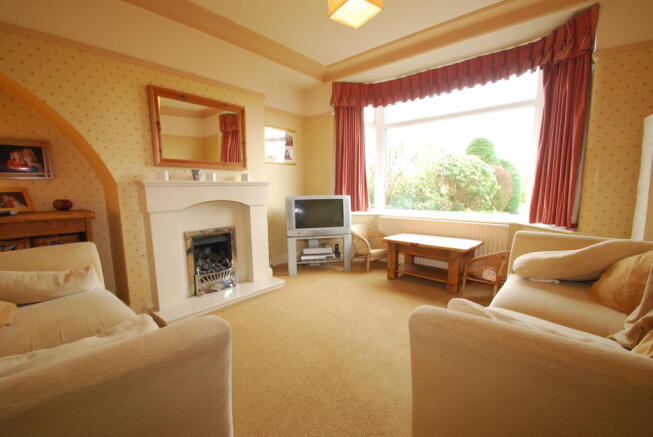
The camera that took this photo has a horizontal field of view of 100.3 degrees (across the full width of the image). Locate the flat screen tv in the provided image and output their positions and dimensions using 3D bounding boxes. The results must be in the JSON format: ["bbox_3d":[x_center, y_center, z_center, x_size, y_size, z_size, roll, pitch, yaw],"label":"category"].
[{"bbox_3d":[-0.120,-0.056,3.455,0.768,0.465,0.480,-2,7,-11],"label":"flat screen tv"}]

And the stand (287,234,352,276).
[{"bbox_3d":[-0.108,0.412,3.493,0.763,0.480,0.436,-2,7,-11],"label":"stand"}]

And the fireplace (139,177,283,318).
[{"bbox_3d":[-1.008,0.216,2.622,0.403,1.118,1.199,5,10,40],"label":"fireplace"}]

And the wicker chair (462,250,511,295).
[{"bbox_3d":[1.615,0.476,2.686,0.403,0.501,0.392,3,8,29],"label":"wicker chair"}]

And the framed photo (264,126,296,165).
[{"bbox_3d":[-0.604,-0.948,3.594,0.024,0.447,0.556,5,10,40],"label":"framed photo"}]

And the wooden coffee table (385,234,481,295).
[{"bbox_3d":[1.114,0.463,2.981,0.872,0.469,0.474,5,10,40],"label":"wooden coffee table"}]

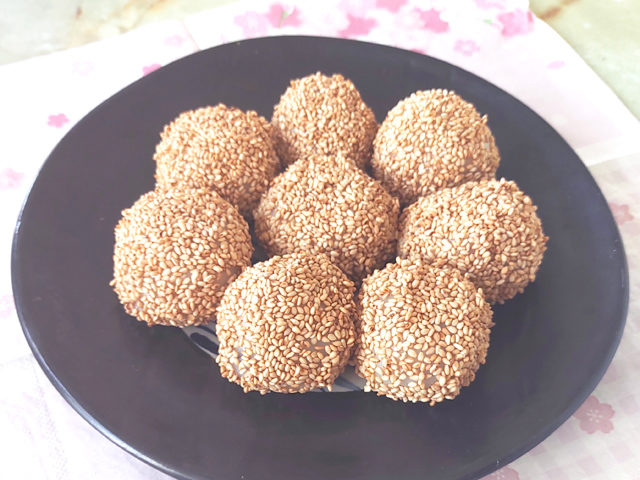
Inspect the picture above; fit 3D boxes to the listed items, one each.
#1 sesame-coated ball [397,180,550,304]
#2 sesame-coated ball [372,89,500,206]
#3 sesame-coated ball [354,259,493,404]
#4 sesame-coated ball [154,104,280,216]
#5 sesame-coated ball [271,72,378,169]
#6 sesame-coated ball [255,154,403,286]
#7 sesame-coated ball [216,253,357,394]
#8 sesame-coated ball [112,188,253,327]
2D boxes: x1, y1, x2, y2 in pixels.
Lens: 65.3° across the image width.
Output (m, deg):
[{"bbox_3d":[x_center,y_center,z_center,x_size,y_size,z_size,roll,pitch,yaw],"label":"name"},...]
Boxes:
[{"bbox_3d":[0.062,0.000,0.204,0.055,0.050,0.055,4,51,0],"label":"sesame-coated ball"},{"bbox_3d":[0.054,-0.043,0.236,0.056,0.052,0.056,4,51,0],"label":"sesame-coated ball"},{"bbox_3d":[0.036,0.032,0.177,0.051,0.048,0.051,2,51,-2],"label":"sesame-coated ball"},{"bbox_3d":[-0.045,-0.034,0.224,0.054,0.051,0.054,2,51,-2],"label":"sesame-coated ball"},{"bbox_3d":[0.002,-0.056,0.246,0.053,0.050,0.053,2,51,-2],"label":"sesame-coated ball"},{"bbox_3d":[0.003,-0.008,0.207,0.057,0.051,0.057,2,51,-2],"label":"sesame-coated ball"},{"bbox_3d":[-0.012,0.029,0.177,0.051,0.048,0.051,2,51,-2],"label":"sesame-coated ball"},{"bbox_3d":[-0.052,0.006,0.192,0.053,0.050,0.053,2,51,-2],"label":"sesame-coated ball"}]

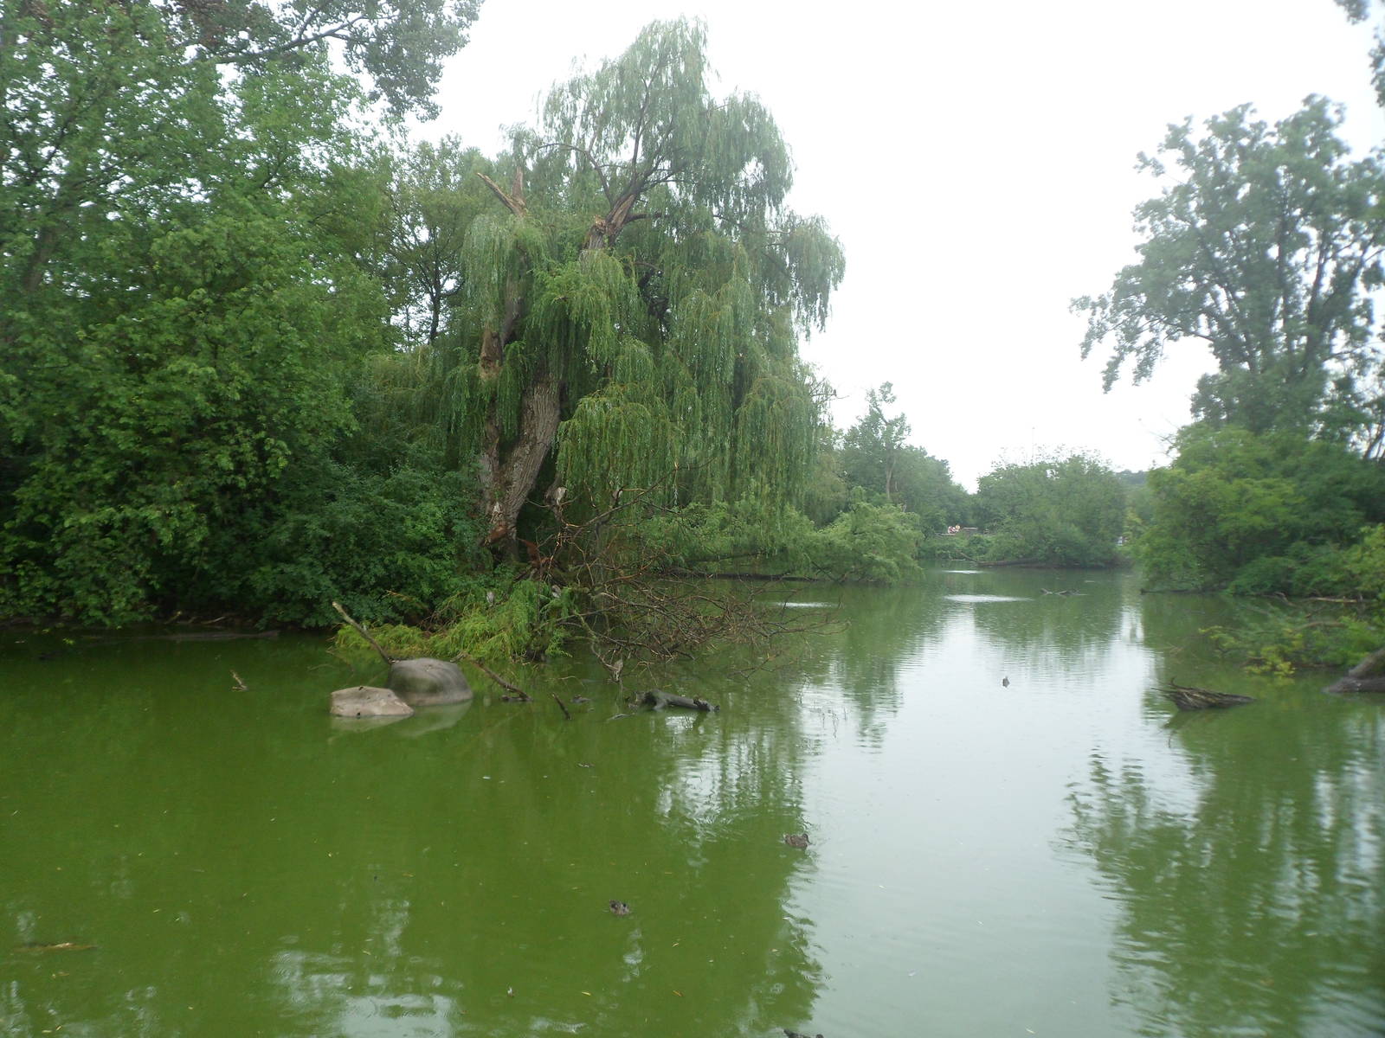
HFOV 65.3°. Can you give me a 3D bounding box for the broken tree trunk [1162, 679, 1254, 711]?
[{"bbox_3d":[12.133,4.109,25.456,2.250,0.620,0.750,1,1,-22],"label":"broken tree trunk"}]

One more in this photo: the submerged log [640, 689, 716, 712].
[{"bbox_3d":[-0.284,3.887,23.172,1.680,0.460,0.500,2,1,0],"label":"submerged log"}]

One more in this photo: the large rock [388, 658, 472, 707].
[{"bbox_3d":[-5.649,3.514,23.410,1.700,0.920,1.450,1,1,-13],"label":"large rock"}]

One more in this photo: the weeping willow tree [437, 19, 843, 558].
[{"bbox_3d":[-1.870,-7.385,38.500,13.400,20.000,12.500,2,1,-3],"label":"weeping willow tree"}]

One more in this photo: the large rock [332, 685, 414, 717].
[{"bbox_3d":[-6.527,3.655,22.083,1.620,0.600,1.150,1,1,-16],"label":"large rock"}]

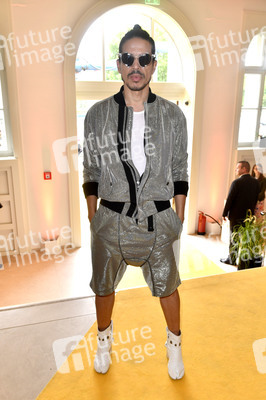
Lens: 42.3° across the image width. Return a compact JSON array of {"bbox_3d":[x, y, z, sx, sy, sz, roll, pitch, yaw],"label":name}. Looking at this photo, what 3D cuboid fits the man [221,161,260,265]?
[{"bbox_3d":[1.825,0.234,5.789,0.560,1.780,0.420,-14,22,-40],"label":"man"}]

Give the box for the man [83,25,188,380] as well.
[{"bbox_3d":[0.021,0.080,1.817,0.540,1.820,0.340,1,16,3],"label":"man"}]

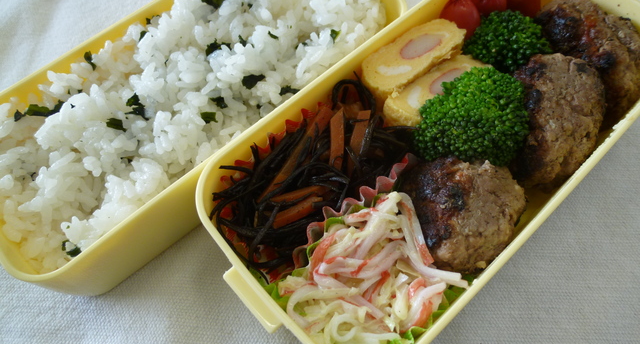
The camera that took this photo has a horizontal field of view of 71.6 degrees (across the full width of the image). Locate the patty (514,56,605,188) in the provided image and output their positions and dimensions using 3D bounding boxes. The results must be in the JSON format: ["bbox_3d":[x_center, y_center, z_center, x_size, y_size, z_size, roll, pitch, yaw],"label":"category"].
[{"bbox_3d":[0.098,-0.021,0.185,0.026,0.042,0.054,-3,90,3],"label":"patty"}]

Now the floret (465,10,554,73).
[{"bbox_3d":[0.086,-0.057,0.202,0.036,0.031,0.033,0,64,-1],"label":"floret"}]

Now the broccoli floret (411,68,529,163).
[{"bbox_3d":[0.062,-0.022,0.182,0.041,0.035,0.040,-42,72,-10],"label":"broccoli floret"}]

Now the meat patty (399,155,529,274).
[{"bbox_3d":[0.054,0.016,0.168,0.026,0.045,0.046,22,78,-30],"label":"meat patty"}]

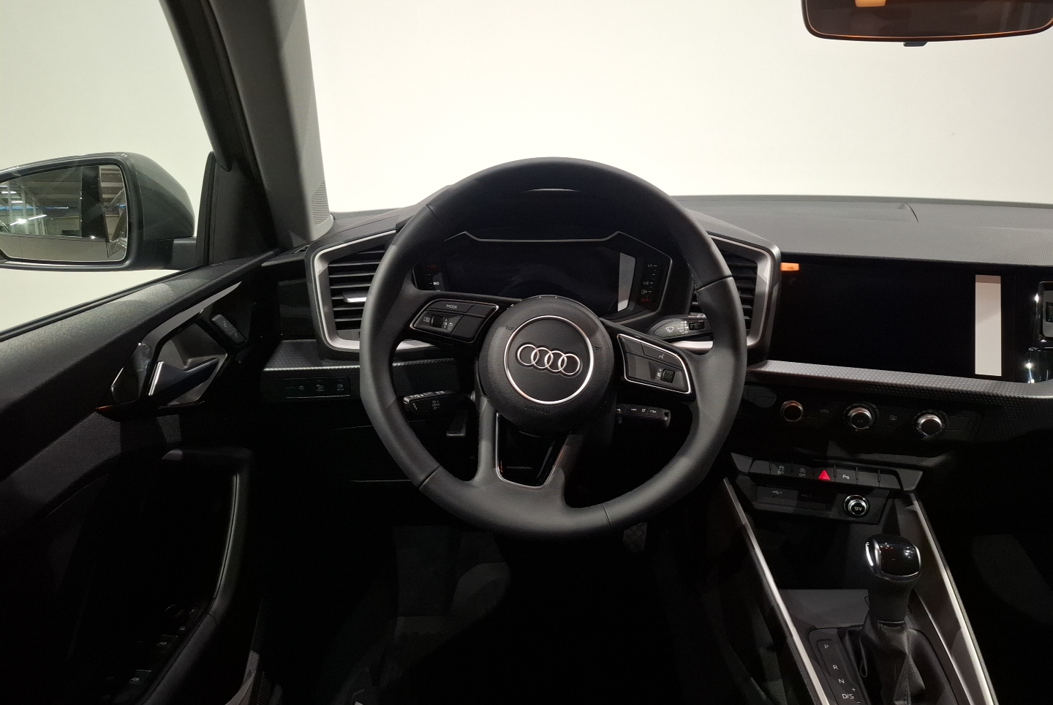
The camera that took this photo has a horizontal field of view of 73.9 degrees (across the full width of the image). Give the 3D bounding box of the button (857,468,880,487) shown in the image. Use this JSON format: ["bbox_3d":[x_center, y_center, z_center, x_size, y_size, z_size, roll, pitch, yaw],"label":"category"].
[{"bbox_3d":[0.396,0.146,0.813,0.024,0.018,0.009,5,-18,15],"label":"button"}]

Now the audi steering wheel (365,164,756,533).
[{"bbox_3d":[0.025,-0.008,0.694,0.370,0.370,0.090,12,-9,2],"label":"audi steering wheel"}]

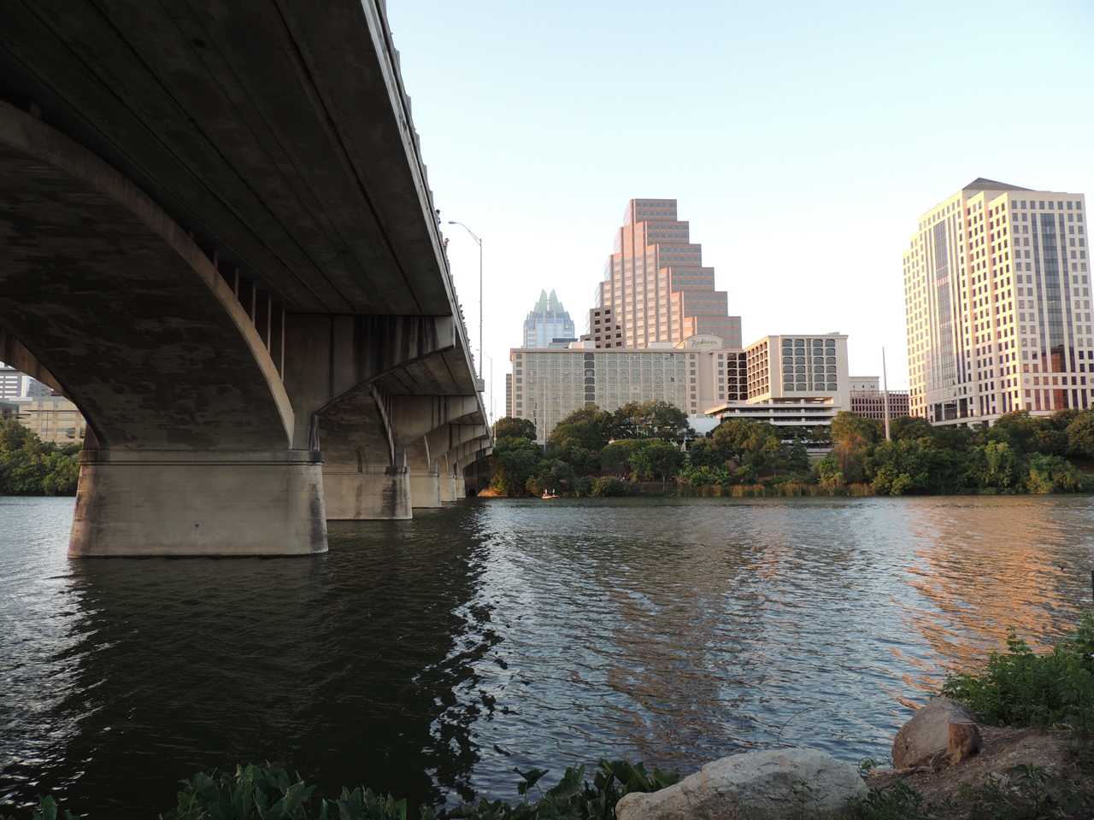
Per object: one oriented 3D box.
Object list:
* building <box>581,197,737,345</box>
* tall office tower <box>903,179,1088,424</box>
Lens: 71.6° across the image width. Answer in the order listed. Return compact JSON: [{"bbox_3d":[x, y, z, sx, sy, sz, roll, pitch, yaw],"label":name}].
[{"bbox_3d":[47.730,-34.391,340.037,85.000,116.500,28.000,-5,-7,41],"label":"building"},{"bbox_3d":[148.327,-33.348,254.331,30.500,93.000,59.000,0,-6,-3],"label":"tall office tower"}]

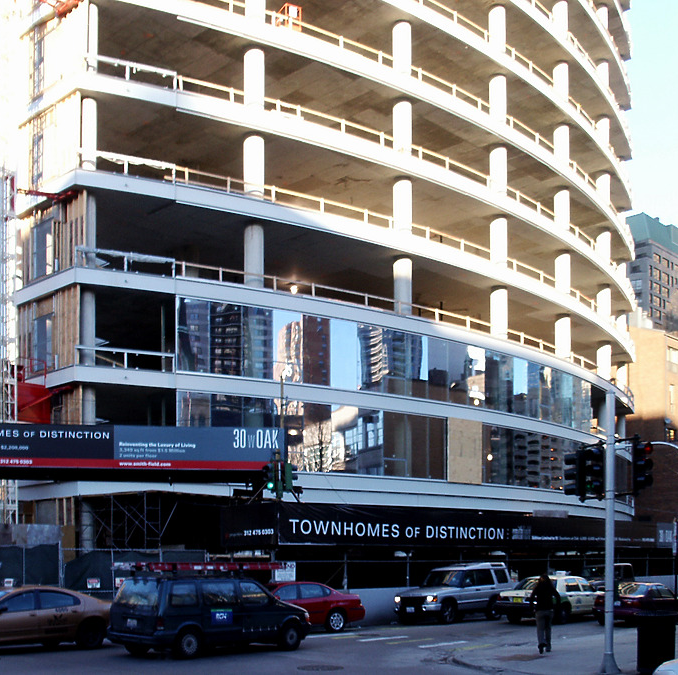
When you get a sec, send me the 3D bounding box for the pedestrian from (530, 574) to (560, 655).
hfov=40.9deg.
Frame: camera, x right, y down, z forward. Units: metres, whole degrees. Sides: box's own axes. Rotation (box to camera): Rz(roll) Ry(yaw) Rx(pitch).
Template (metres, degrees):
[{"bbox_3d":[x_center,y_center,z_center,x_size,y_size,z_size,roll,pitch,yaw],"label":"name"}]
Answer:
[{"bbox_3d":[4.426,5.945,19.600,0.580,1.700,0.400,-5,-14,19],"label":"pedestrian"}]

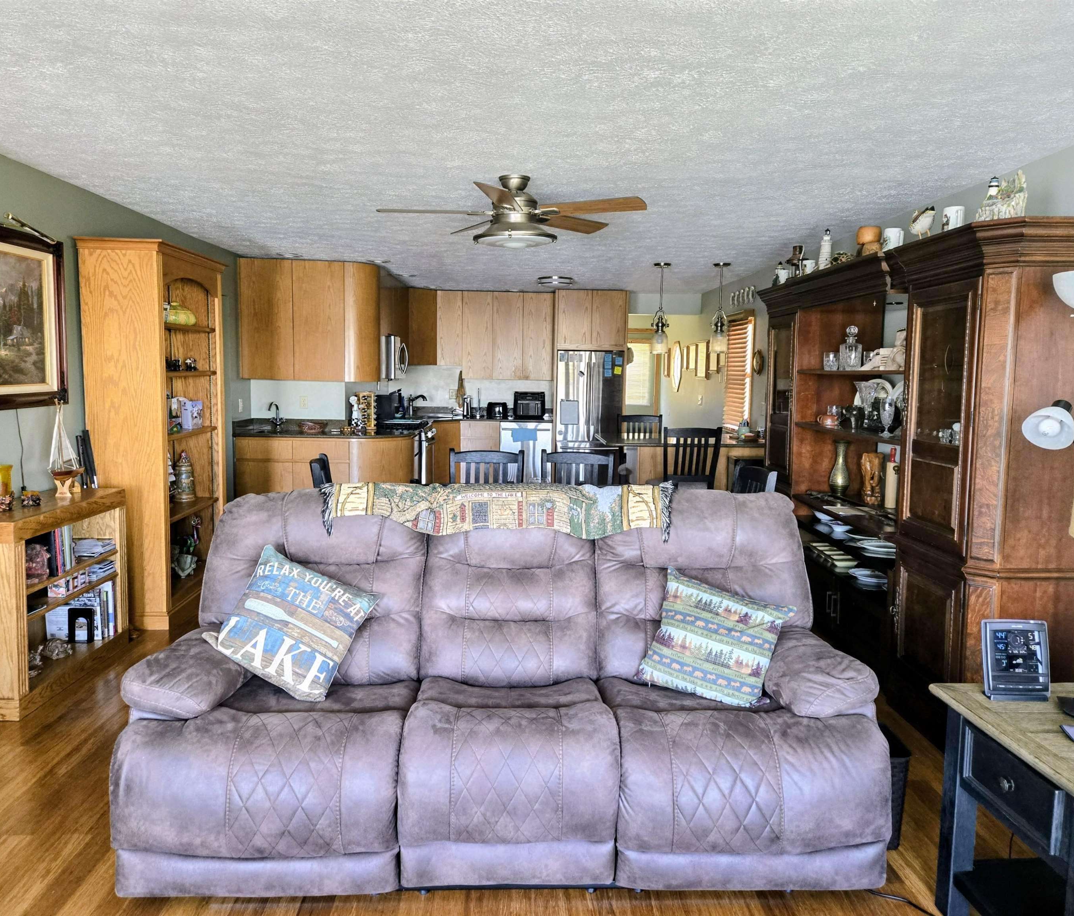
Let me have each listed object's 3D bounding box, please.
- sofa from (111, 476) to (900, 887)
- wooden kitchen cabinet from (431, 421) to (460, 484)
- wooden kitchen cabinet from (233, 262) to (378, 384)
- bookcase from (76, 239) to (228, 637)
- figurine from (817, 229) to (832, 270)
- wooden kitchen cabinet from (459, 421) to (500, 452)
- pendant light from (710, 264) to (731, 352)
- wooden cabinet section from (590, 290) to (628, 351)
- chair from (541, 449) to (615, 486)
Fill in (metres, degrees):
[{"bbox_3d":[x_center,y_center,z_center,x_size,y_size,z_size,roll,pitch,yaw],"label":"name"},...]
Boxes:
[{"bbox_3d":[-0.078,0.627,2.605,2.100,1.000,0.980,1,5,-2],"label":"sofa"},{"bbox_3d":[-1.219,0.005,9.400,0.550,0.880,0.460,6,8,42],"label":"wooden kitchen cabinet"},{"bbox_3d":[-2.030,-1.227,7.343,1.270,1.060,0.350,1,5,-2],"label":"wooden kitchen cabinet"},{"bbox_3d":[-2.208,-0.145,4.807,0.450,2.095,0.940,1,5,-1],"label":"bookcase"},{"bbox_3d":[1.496,-1.074,4.220,0.085,0.235,0.085,1,5,-2],"label":"figurine"},{"bbox_3d":[-0.671,-0.017,9.688,0.462,0.880,0.600,1,6,0],"label":"wooden kitchen cabinet"},{"bbox_3d":[1.612,-1.309,7.097,0.175,0.770,0.175,0,6,-2],"label":"pendant light"},{"bbox_3d":[0.830,-1.633,9.746,0.421,0.674,0.610,0,5,-3],"label":"wooden cabinet section"},{"bbox_3d":[0.200,0.467,4.532,0.450,0.970,0.530,1,6,6],"label":"chair"}]

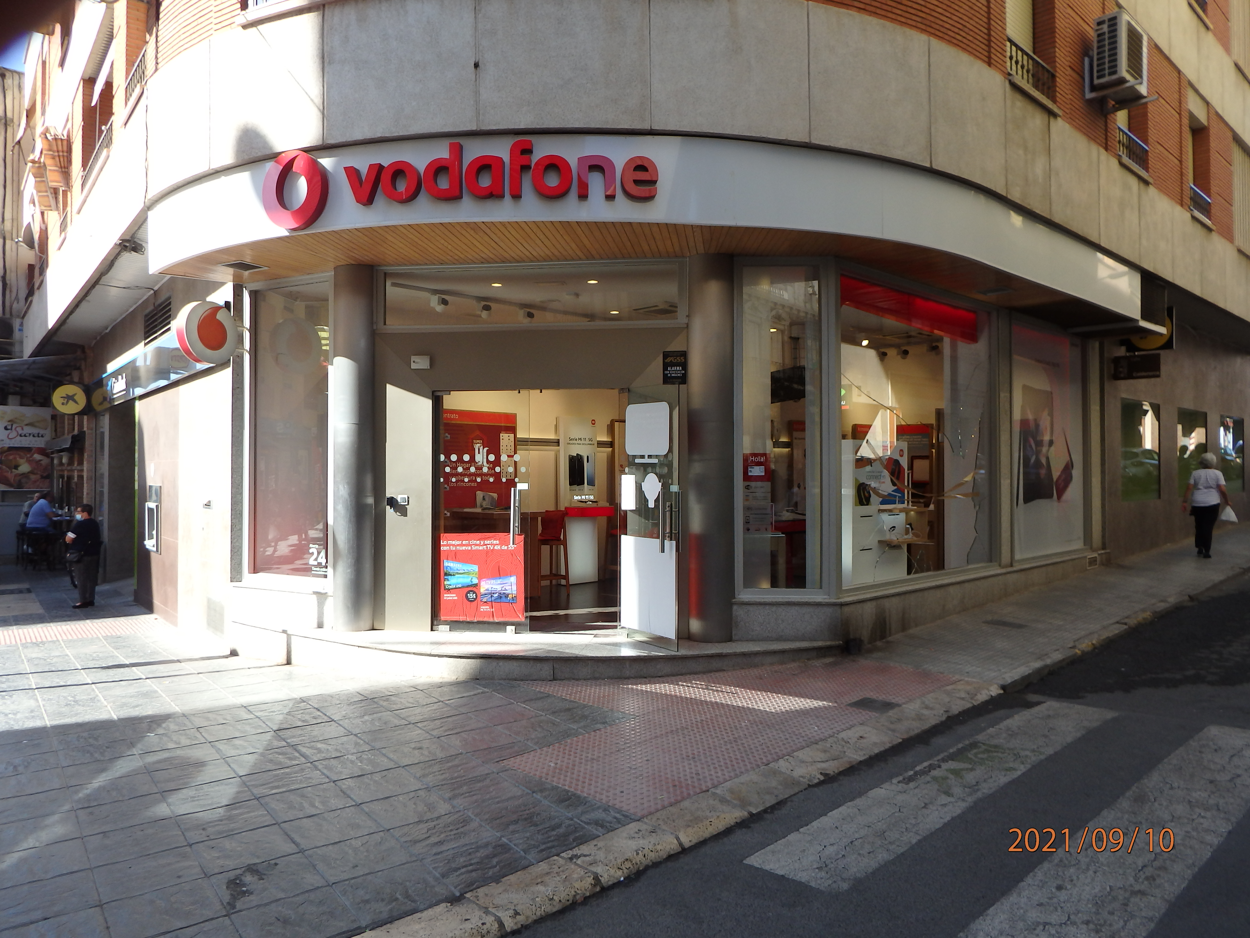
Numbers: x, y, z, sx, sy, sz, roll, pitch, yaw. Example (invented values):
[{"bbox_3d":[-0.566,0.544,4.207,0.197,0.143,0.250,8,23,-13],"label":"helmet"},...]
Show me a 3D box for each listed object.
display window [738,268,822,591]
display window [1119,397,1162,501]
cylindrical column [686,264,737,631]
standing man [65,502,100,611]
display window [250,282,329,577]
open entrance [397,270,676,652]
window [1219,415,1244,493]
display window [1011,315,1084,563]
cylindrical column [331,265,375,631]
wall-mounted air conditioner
[{"bbox_3d":[1.375,-0.363,7.670,0.725,2.870,0.100,0,0,-2],"label":"display window"},{"bbox_3d":[7.895,-0.275,13.290,1.870,1.520,0.100,0,-1,-43],"label":"display window"},{"bbox_3d":[0.760,-0.192,7.661,0.380,3.370,0.380,0,0,0],"label":"cylindrical column"},{"bbox_3d":[-8.380,1.350,13.400,0.420,1.600,0.500,0,0,-34],"label":"standing man"},{"bbox_3d":[-3.360,-0.380,8.660,1.060,2.880,0.100,0,0,26],"label":"display window"},{"bbox_3d":[-0.850,-0.140,8.000,2.750,3.380,0.300,0,0,8],"label":"open entrance"},{"bbox_3d":[12.360,-0.284,17.600,1.950,1.520,0.100,0,0,-44],"label":"window"},{"bbox_3d":[5.326,-0.314,10.898,2.250,2.800,0.100,0,-1,-43],"label":"display window"},{"bbox_3d":[-2.559,-0.176,8.183,0.380,3.370,0.380,0,0,-17],"label":"cylindrical column"},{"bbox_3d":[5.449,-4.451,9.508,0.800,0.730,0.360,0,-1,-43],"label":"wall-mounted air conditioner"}]

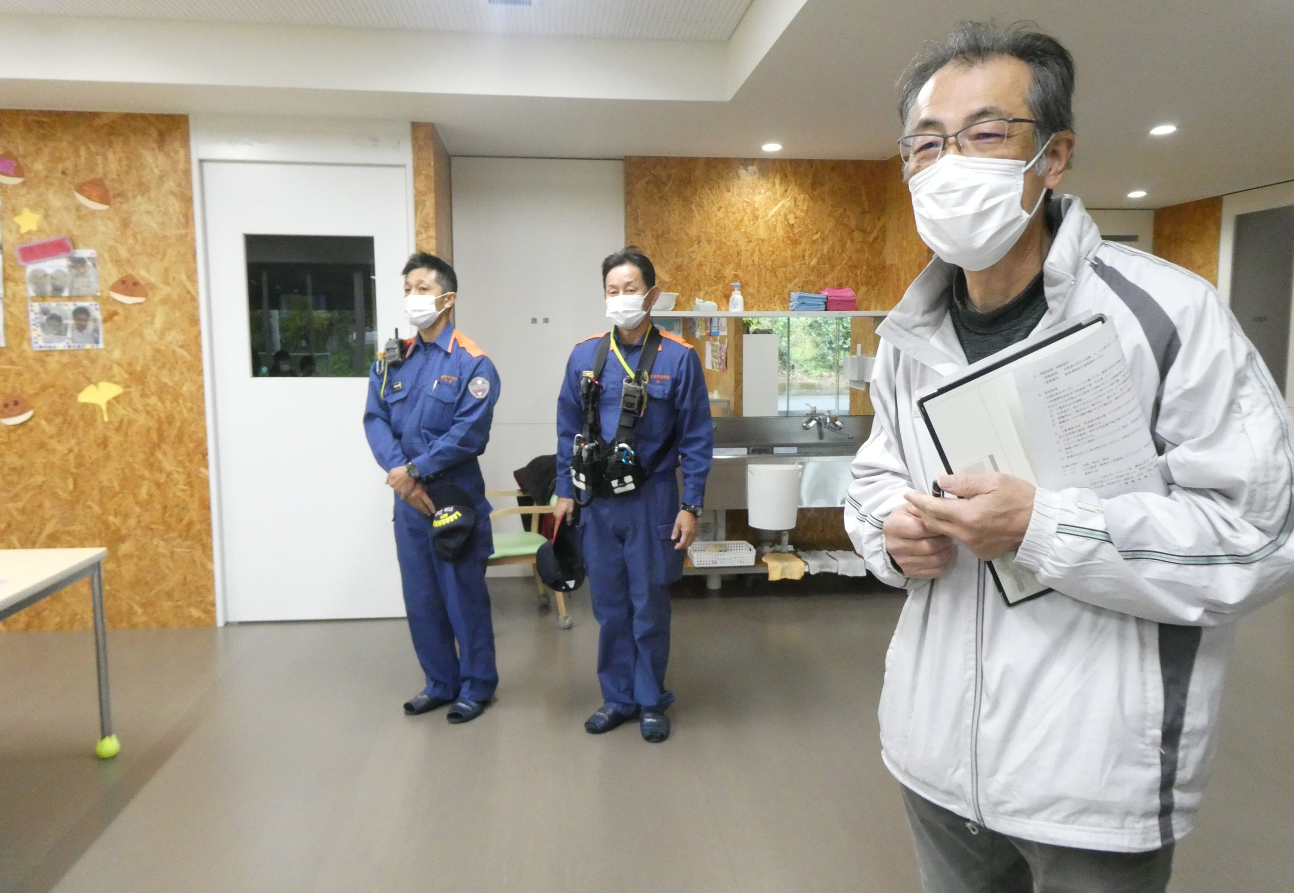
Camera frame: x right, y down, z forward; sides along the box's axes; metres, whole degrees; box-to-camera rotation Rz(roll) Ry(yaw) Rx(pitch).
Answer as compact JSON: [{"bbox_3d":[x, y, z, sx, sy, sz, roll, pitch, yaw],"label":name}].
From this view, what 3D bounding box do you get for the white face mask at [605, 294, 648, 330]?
[{"bbox_3d":[-0.068,-0.464,3.085,0.150,0.125,0.105,2,6,18],"label":"white face mask"}]

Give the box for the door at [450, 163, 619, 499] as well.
[{"bbox_3d":[-0.638,-0.445,5.447,1.014,2.504,0.050,-1,6,-7],"label":"door"}]

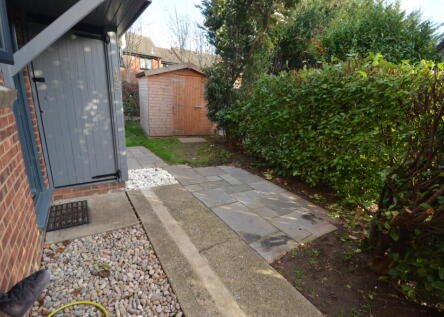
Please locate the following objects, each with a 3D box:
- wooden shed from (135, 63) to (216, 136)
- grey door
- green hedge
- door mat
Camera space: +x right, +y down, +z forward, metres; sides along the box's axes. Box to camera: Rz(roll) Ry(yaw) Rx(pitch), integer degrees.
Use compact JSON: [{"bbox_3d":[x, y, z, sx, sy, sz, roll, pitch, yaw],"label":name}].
[{"bbox_3d":[-1.495,-1.932,6.654,2.200,2.120,1.650,-5,18,-31],"label":"wooden shed"},{"bbox_3d":[-1.912,-0.593,2.650,0.770,1.980,0.050,-7,19,-35],"label":"grey door"},{"bbox_3d":[1.559,-0.626,3.760,0.900,1.800,3.800,-7,19,-35],"label":"green hedge"},{"bbox_3d":[-1.884,0.684,2.444,0.380,0.020,0.610,-7,19,-35],"label":"door mat"}]

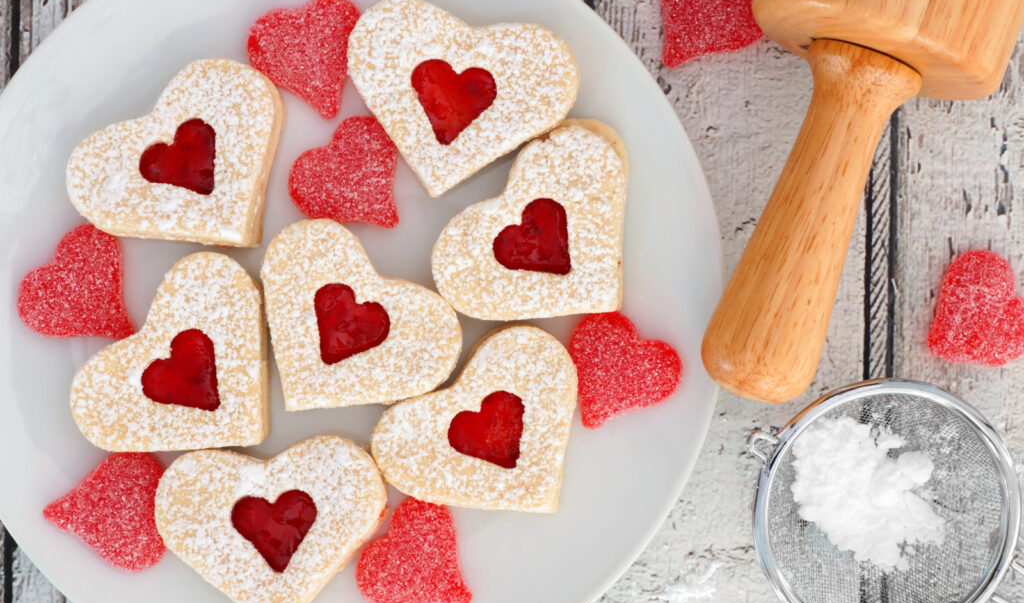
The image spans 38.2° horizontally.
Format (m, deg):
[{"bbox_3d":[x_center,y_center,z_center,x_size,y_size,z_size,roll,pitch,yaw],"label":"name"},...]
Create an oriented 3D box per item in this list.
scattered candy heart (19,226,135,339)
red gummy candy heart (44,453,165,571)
[{"bbox_3d":[-0.124,-0.001,0.434,0.035,0.011,0.035,44,89,1],"label":"scattered candy heart"},{"bbox_3d":[-0.118,0.062,0.432,0.036,0.011,0.034,-2,89,0],"label":"red gummy candy heart"}]

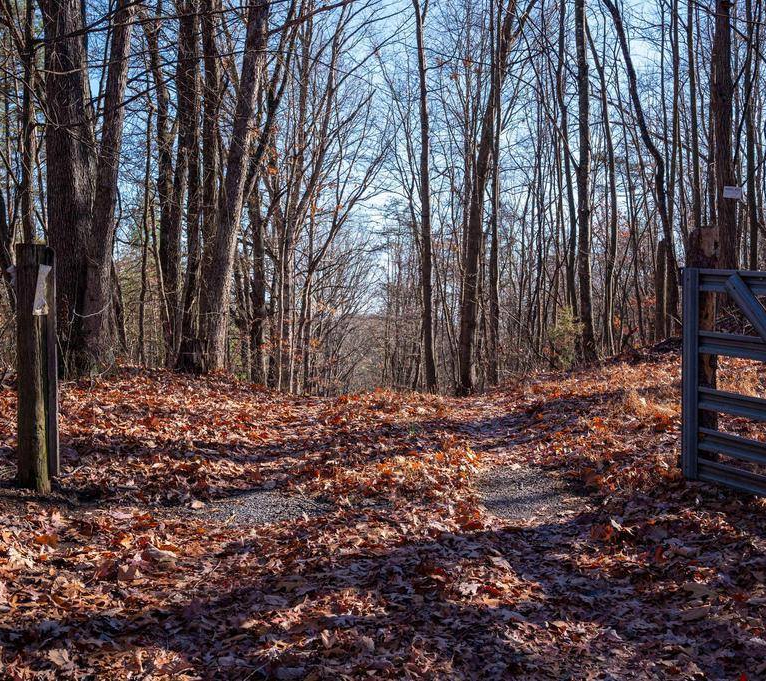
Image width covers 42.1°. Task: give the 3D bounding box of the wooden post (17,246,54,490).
[{"bbox_3d":[-2.144,0.169,6.100,0.180,1.520,0.180,0,2,-5],"label":"wooden post"}]

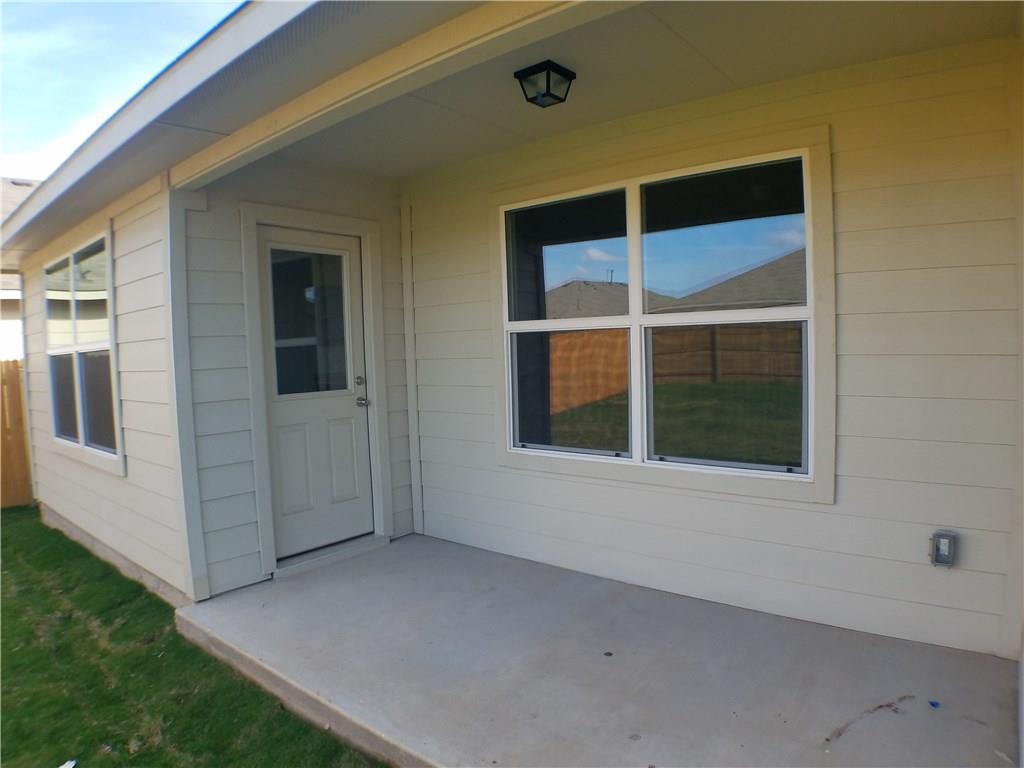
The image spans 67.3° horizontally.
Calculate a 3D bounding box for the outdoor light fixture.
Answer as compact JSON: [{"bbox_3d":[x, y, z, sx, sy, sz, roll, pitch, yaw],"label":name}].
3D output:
[{"bbox_3d":[0.149,-1.300,3.370,0.190,0.127,0.190,1,5,41],"label":"outdoor light fixture"}]

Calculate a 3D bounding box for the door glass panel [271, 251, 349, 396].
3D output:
[{"bbox_3d":[-1.232,-0.377,4.724,0.030,0.862,0.515,1,5,40],"label":"door glass panel"}]

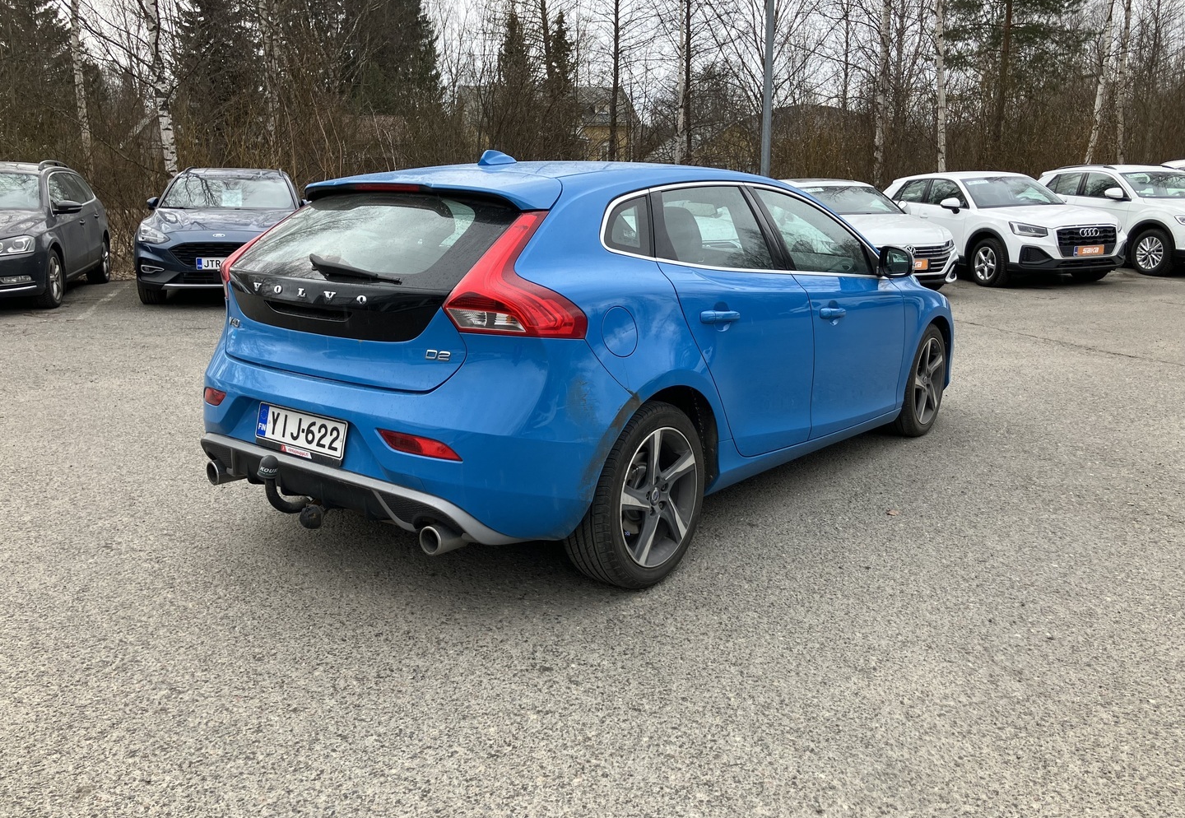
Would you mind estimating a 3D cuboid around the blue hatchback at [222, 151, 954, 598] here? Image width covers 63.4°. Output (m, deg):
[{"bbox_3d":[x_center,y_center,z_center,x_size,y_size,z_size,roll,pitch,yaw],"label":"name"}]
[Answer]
[{"bbox_3d":[0.360,-0.461,4.644,1.860,1.430,4.400,10,16,36],"label":"blue hatchback"}]

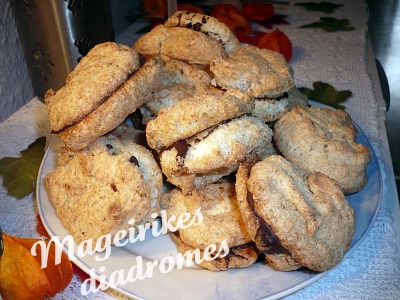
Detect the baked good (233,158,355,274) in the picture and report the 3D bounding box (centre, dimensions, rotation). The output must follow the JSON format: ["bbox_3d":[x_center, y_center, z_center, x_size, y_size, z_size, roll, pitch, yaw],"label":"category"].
[{"bbox_3d":[0.052,0.034,0.218,0.070,0.035,0.066,34,42,-13],"label":"baked good"}]

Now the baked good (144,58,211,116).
[{"bbox_3d":[-0.017,-0.040,0.296,0.070,0.036,0.066,-6,46,6],"label":"baked good"}]

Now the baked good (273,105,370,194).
[{"bbox_3d":[0.081,0.000,0.271,0.071,0.036,0.065,37,44,11],"label":"baked good"}]

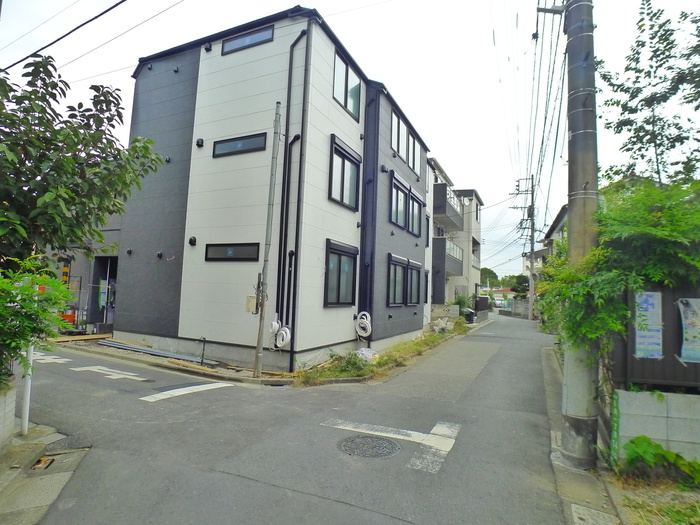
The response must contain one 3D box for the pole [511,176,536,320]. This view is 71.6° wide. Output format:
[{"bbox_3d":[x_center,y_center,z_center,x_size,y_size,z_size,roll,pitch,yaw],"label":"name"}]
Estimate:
[{"bbox_3d":[15.015,-1.212,42.000,2.100,12.376,0.700,1,-5,21],"label":"pole"}]

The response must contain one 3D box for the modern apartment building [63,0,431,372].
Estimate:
[{"bbox_3d":[-1.393,-1.258,18.536,6.900,8.450,14.350,1,-5,21],"label":"modern apartment building"}]

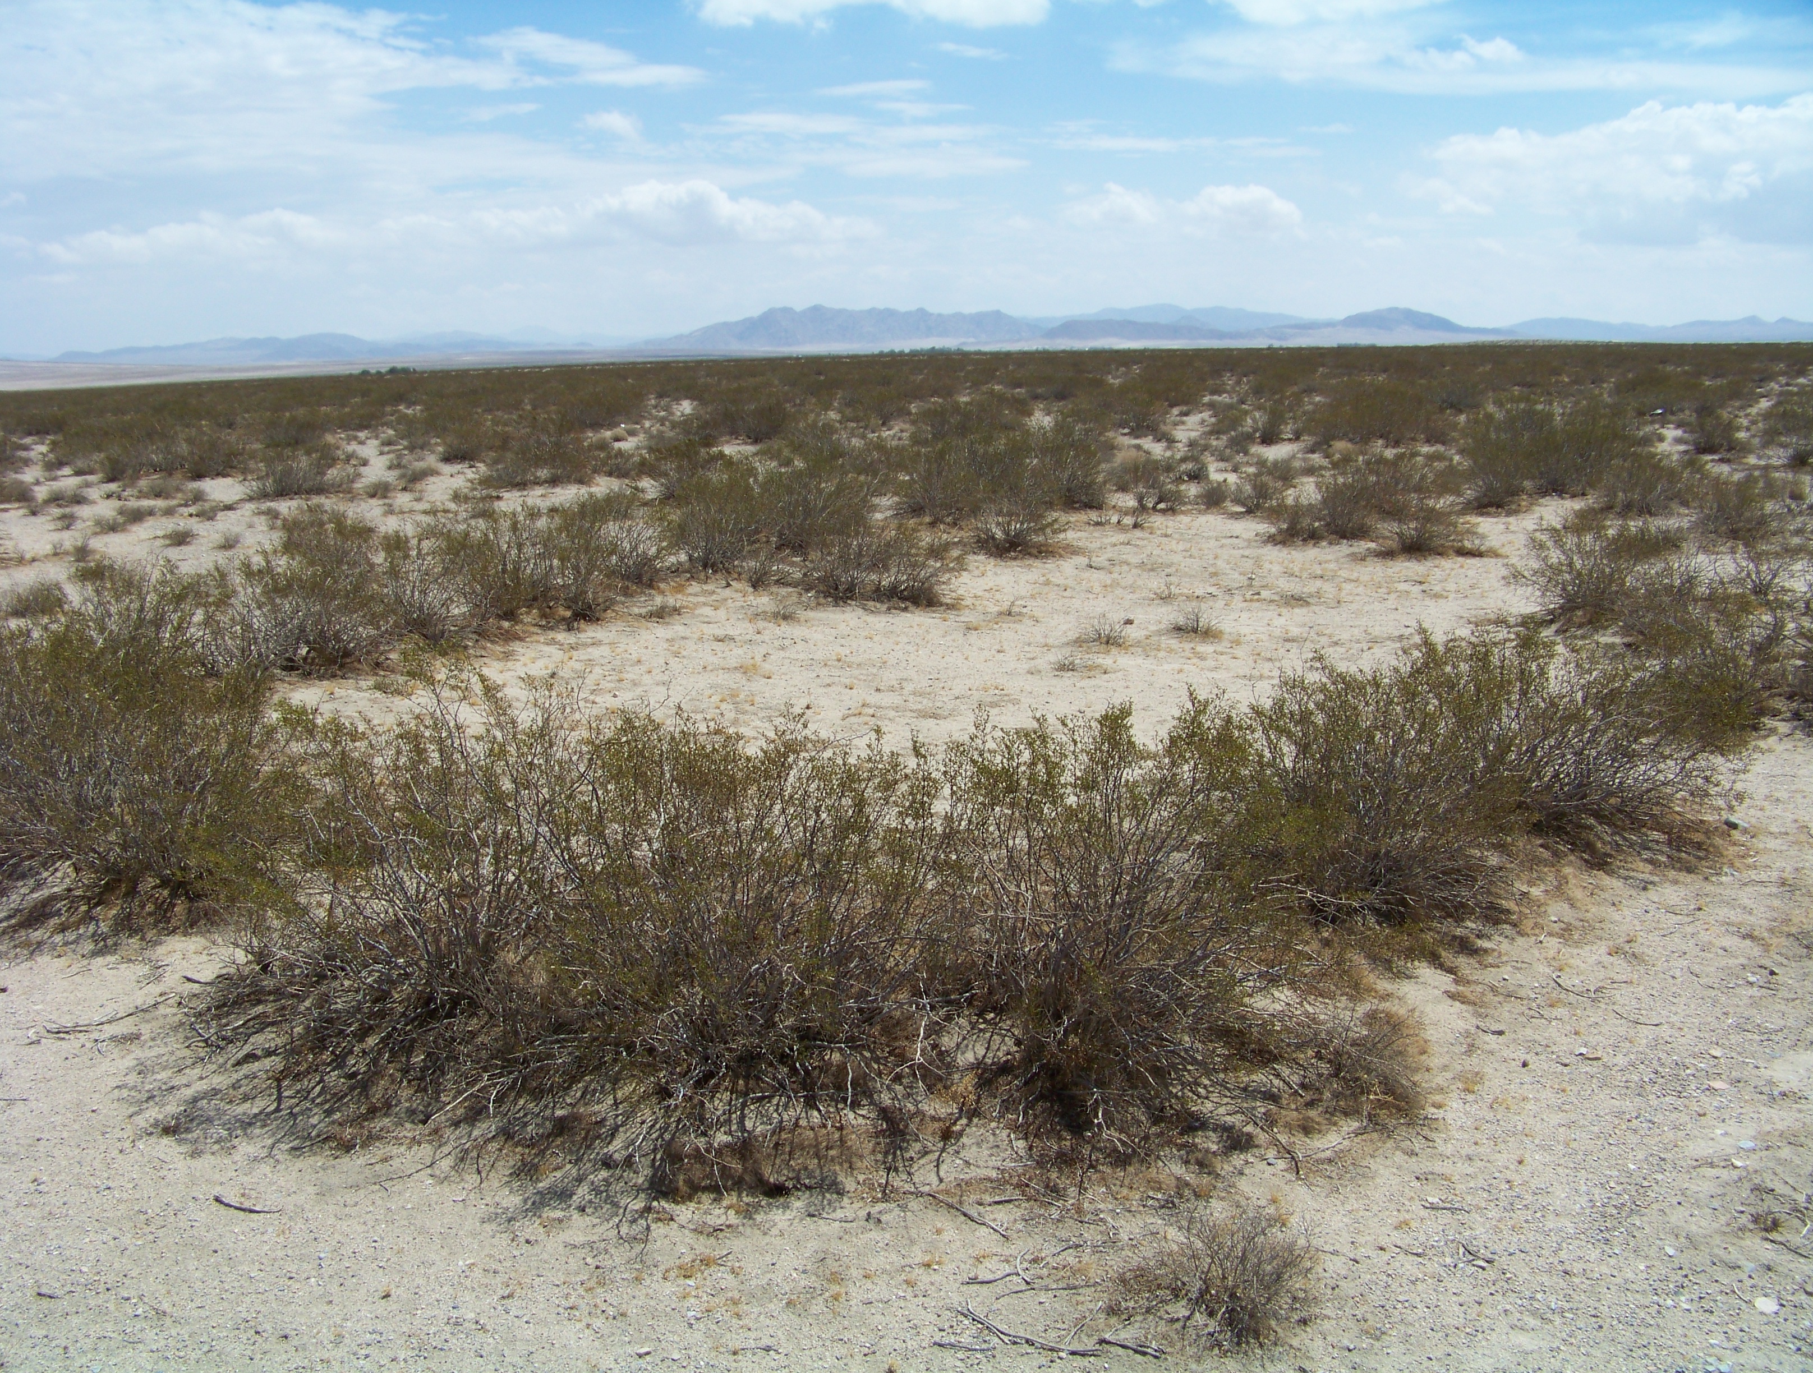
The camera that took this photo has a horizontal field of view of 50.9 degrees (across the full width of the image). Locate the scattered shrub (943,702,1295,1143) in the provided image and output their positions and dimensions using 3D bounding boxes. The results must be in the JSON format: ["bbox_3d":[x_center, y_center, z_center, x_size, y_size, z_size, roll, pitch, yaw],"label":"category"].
[{"bbox_3d":[0.491,0.482,4.252,0.795,0.877,0.795,1,10,7],"label":"scattered shrub"}]

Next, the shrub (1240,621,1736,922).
[{"bbox_3d":[1.800,0.212,6.067,1.650,0.750,0.800,-4,11,-21],"label":"shrub"}]

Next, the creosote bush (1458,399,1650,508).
[{"bbox_3d":[6.654,-2.409,19.597,1.910,1.047,1.700,0,10,0],"label":"creosote bush"}]

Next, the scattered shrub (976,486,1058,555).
[{"bbox_3d":[0.932,-1.404,16.091,0.694,0.517,0.624,0,10,3],"label":"scattered shrub"}]

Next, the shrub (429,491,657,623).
[{"bbox_3d":[-2.390,-0.863,12.439,1.449,0.791,1.014,-2,10,-11],"label":"shrub"}]

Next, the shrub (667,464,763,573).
[{"bbox_3d":[-1.525,-1.345,15.108,0.752,0.803,0.752,-1,10,-6],"label":"shrub"}]

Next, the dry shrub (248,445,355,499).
[{"bbox_3d":[-7.629,-2.717,23.944,1.312,0.632,1.049,-4,11,-17],"label":"dry shrub"}]

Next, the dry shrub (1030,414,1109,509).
[{"bbox_3d":[1.766,-2.430,20.573,0.828,0.978,0.828,0,10,5],"label":"dry shrub"}]

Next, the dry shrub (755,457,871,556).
[{"bbox_3d":[-0.799,-1.543,16.229,0.962,0.789,0.866,-1,10,-3],"label":"dry shrub"}]

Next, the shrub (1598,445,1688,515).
[{"bbox_3d":[7.421,-2.091,19.129,0.881,0.658,0.793,3,11,21],"label":"shrub"}]

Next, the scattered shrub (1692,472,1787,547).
[{"bbox_3d":[7.080,-1.523,16.132,0.778,0.576,0.739,4,11,23],"label":"scattered shrub"}]

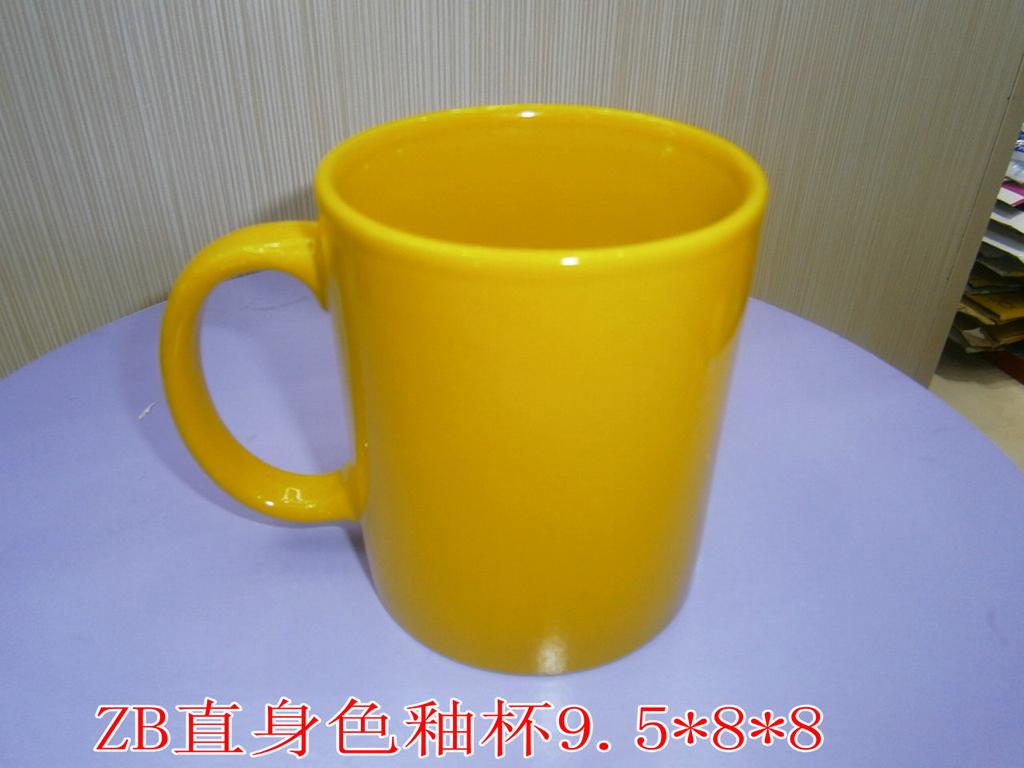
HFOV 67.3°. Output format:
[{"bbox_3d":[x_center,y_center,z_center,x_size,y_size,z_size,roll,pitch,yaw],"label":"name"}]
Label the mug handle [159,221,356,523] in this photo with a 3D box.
[{"bbox_3d":[-0.052,0.001,0.161,0.037,0.072,0.013,-4,35,-6],"label":"mug handle"}]

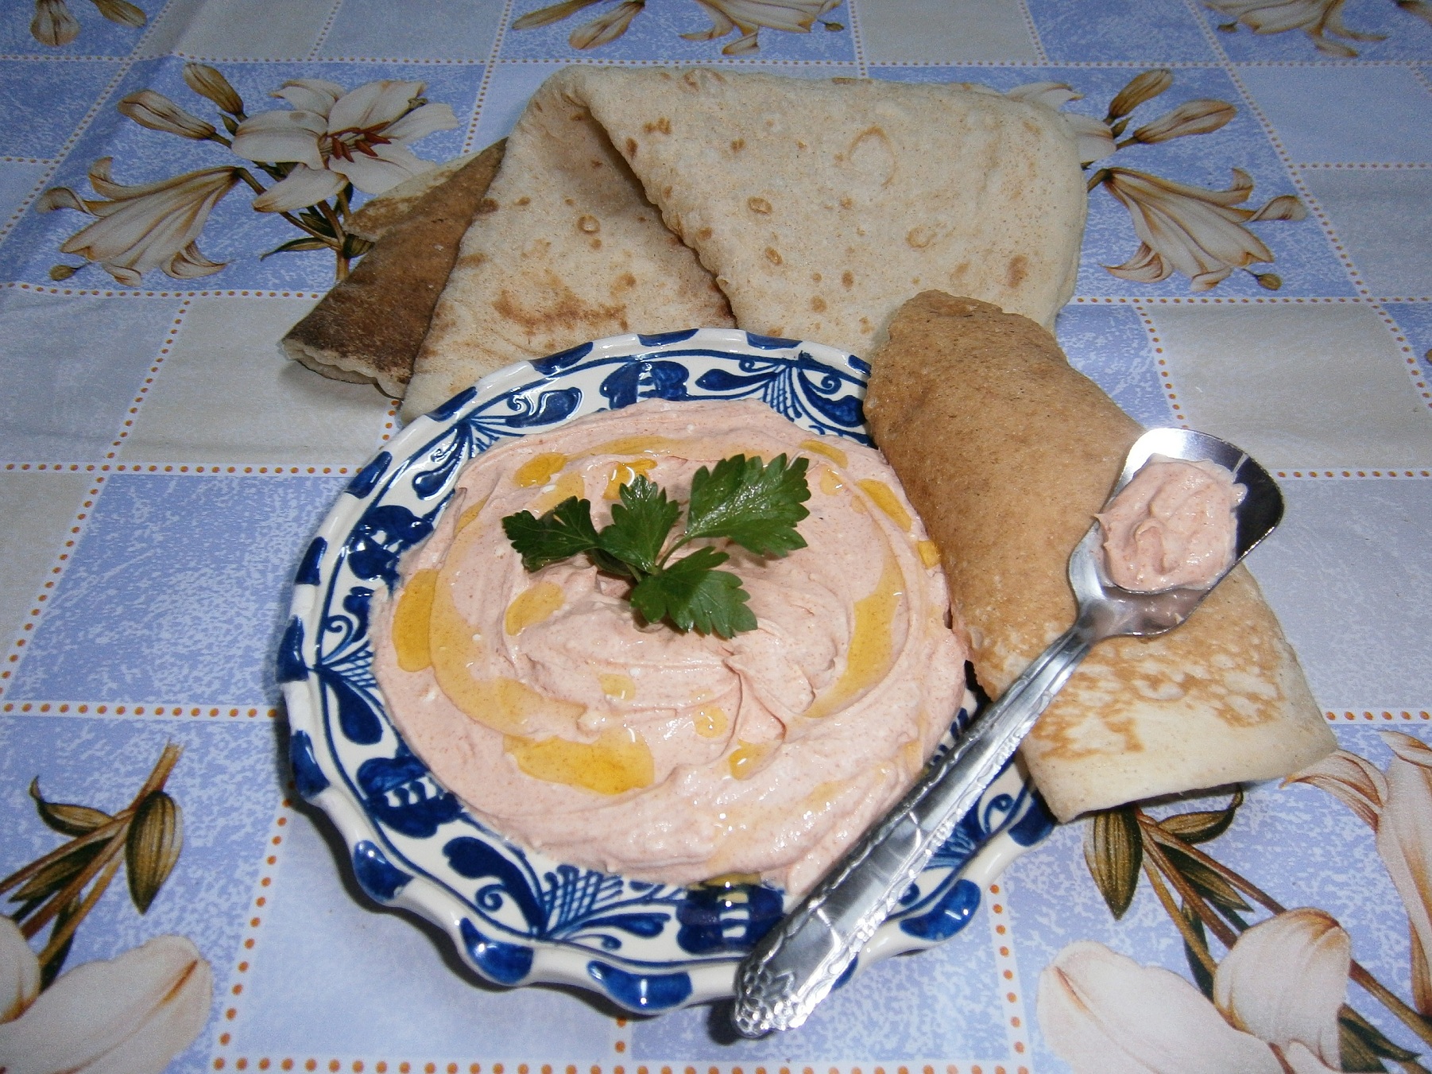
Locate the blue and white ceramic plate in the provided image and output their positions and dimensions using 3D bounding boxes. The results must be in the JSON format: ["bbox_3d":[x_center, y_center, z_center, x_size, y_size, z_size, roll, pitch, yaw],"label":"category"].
[{"bbox_3d":[-0.008,0.025,0.302,0.216,0.033,0.216,0,51,0],"label":"blue and white ceramic plate"}]

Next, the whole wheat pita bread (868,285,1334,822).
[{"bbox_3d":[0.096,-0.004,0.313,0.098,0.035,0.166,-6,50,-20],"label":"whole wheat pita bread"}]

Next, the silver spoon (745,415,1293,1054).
[{"bbox_3d":[0.077,0.038,0.259,0.043,0.020,0.206,36,63,25],"label":"silver spoon"}]

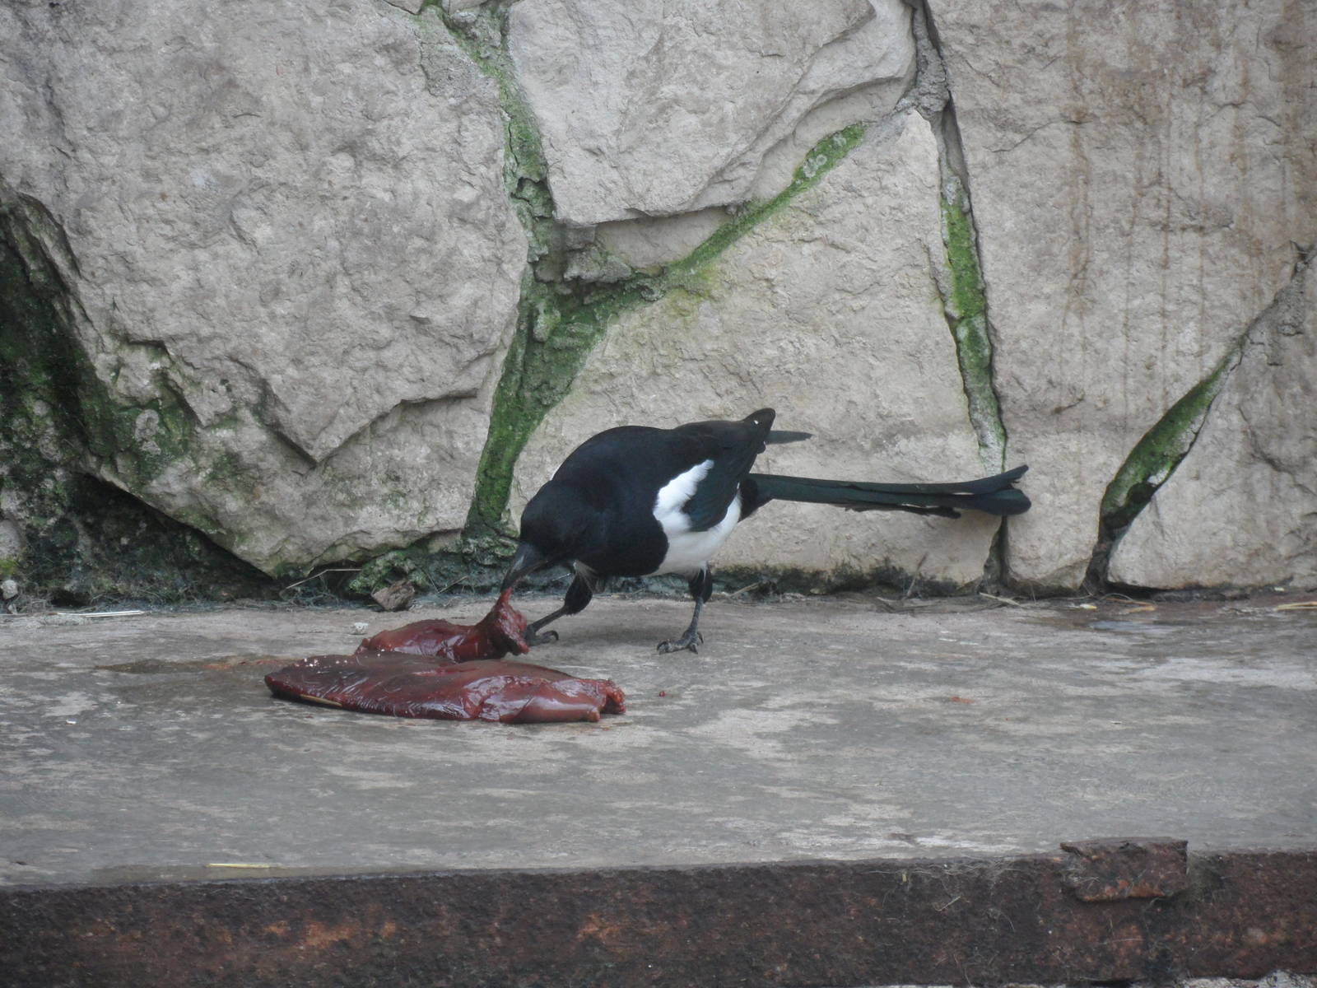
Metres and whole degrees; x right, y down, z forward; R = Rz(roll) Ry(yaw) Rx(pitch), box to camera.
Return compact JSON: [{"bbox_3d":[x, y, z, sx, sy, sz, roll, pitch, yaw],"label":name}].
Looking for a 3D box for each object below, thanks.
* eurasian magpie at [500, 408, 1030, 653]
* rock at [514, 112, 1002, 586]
[{"bbox_3d":[0.075,0.019,8.150,0.425,0.165,0.125,-6,14,-27],"label":"eurasian magpie"},{"bbox_3d":[0.067,-0.118,8.303,0.352,0.355,0.130,0,12,-4],"label":"rock"}]

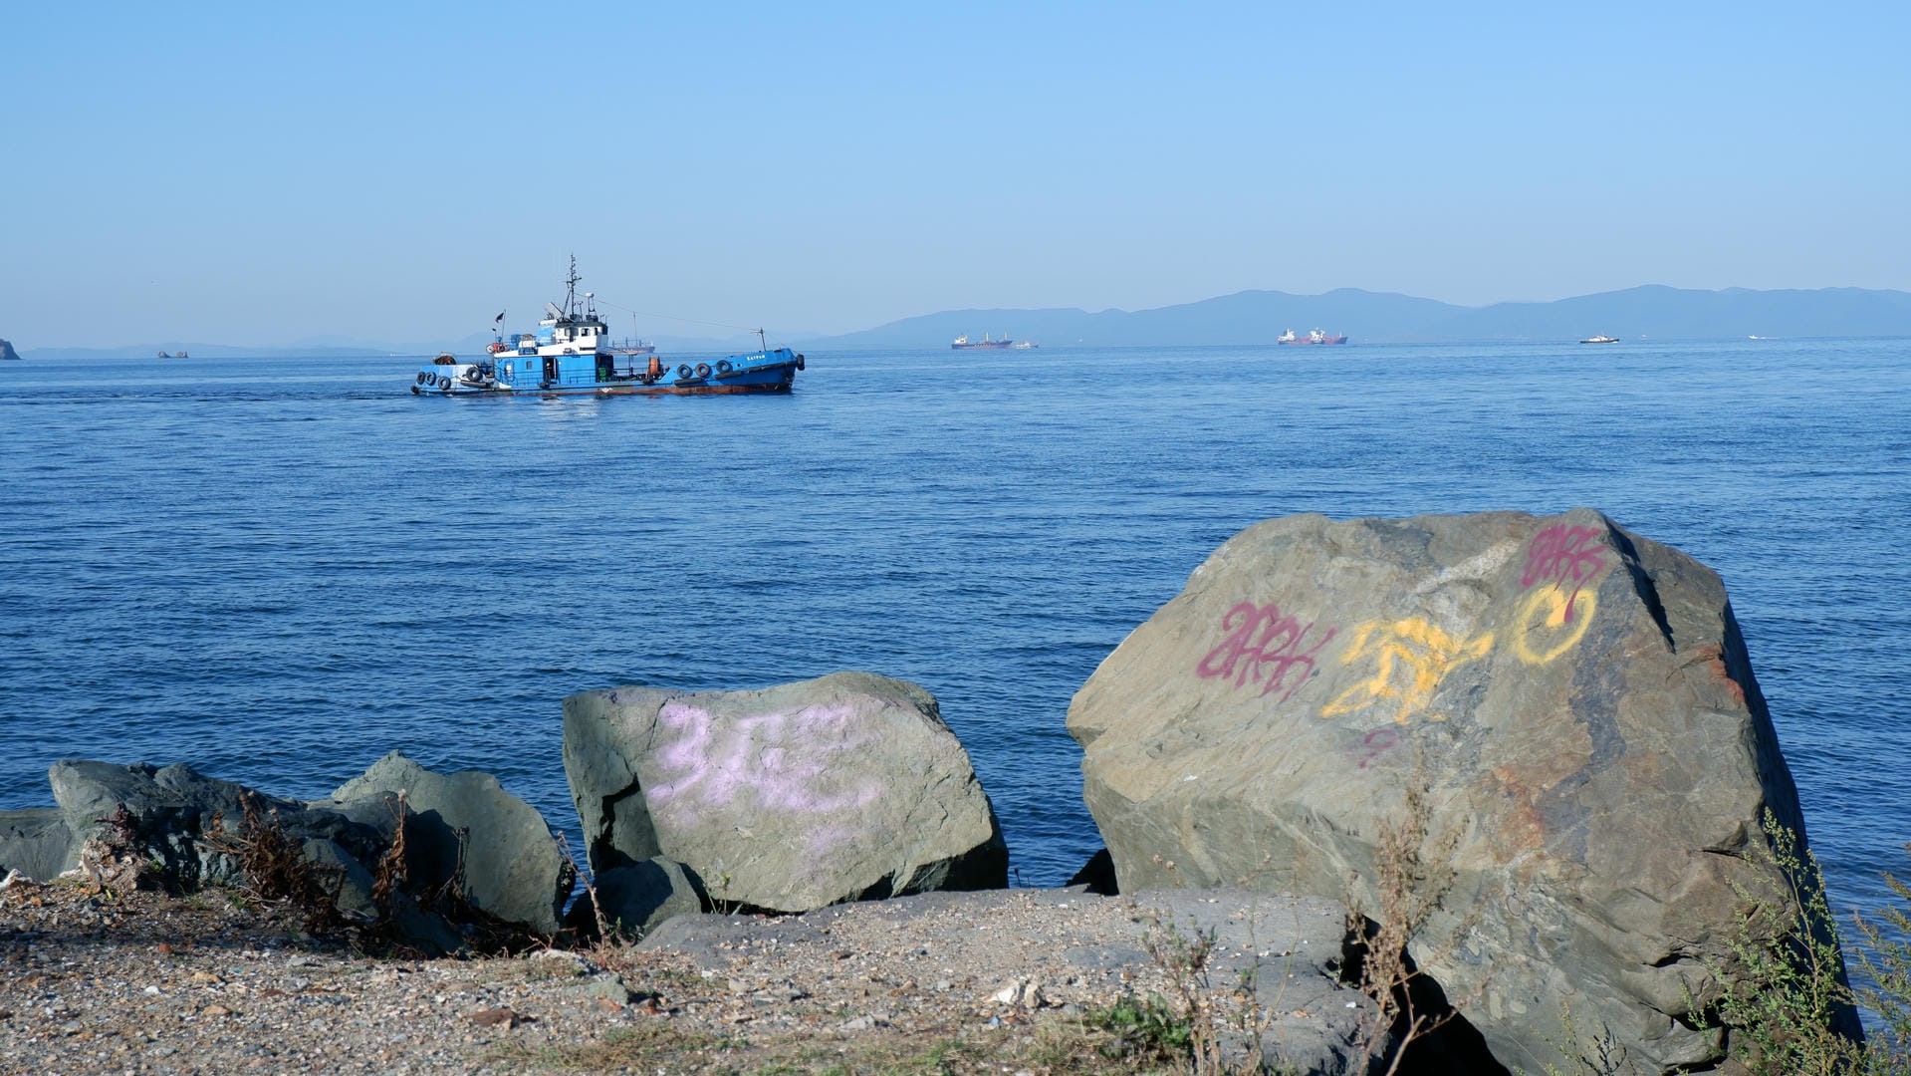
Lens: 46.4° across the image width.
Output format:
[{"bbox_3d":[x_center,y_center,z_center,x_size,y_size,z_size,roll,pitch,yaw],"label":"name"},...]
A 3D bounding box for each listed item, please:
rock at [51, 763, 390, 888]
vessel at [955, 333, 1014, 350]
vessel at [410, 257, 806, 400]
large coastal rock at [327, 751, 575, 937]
[{"bbox_3d":[-2.245,0.888,6.850,1.020,0.410,0.650,-1,5,-4],"label":"rock"},{"bbox_3d":[38.570,-281.345,3200.000,87.000,25.500,14.500,0,5,6],"label":"vessel"},{"bbox_3d":[-26.066,-15.673,166.000,29.300,10.300,7.200,0,5,11],"label":"vessel"},{"bbox_3d":[-1.469,0.890,6.500,0.740,0.530,0.550,-1,5,-6],"label":"large coastal rock"}]

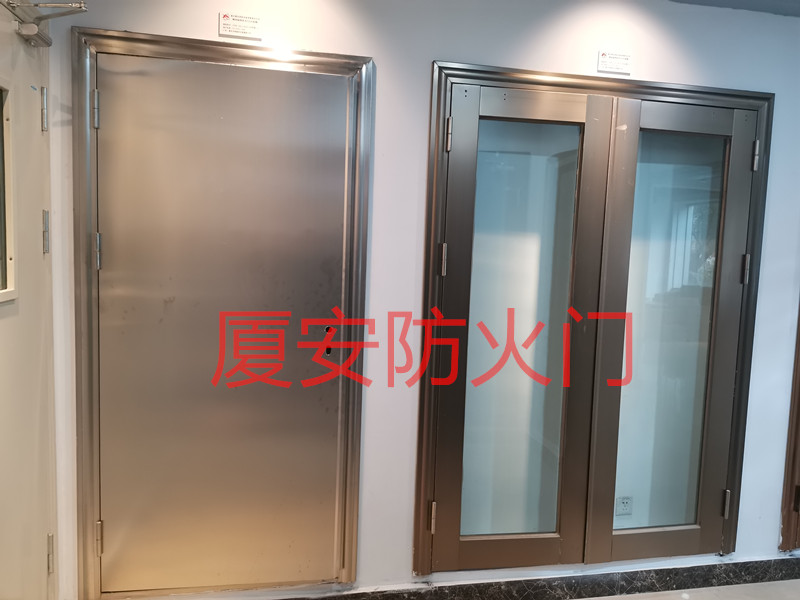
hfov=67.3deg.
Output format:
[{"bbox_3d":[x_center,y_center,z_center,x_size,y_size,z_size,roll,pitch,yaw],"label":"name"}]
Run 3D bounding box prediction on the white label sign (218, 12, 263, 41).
[{"bbox_3d":[-0.565,-0.982,2.146,0.146,0.078,0.010,1,5,-11],"label":"white label sign"}]

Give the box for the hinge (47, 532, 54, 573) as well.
[{"bbox_3d":[-1.167,0.848,2.008,0.018,0.130,0.025,1,5,-11],"label":"hinge"}]

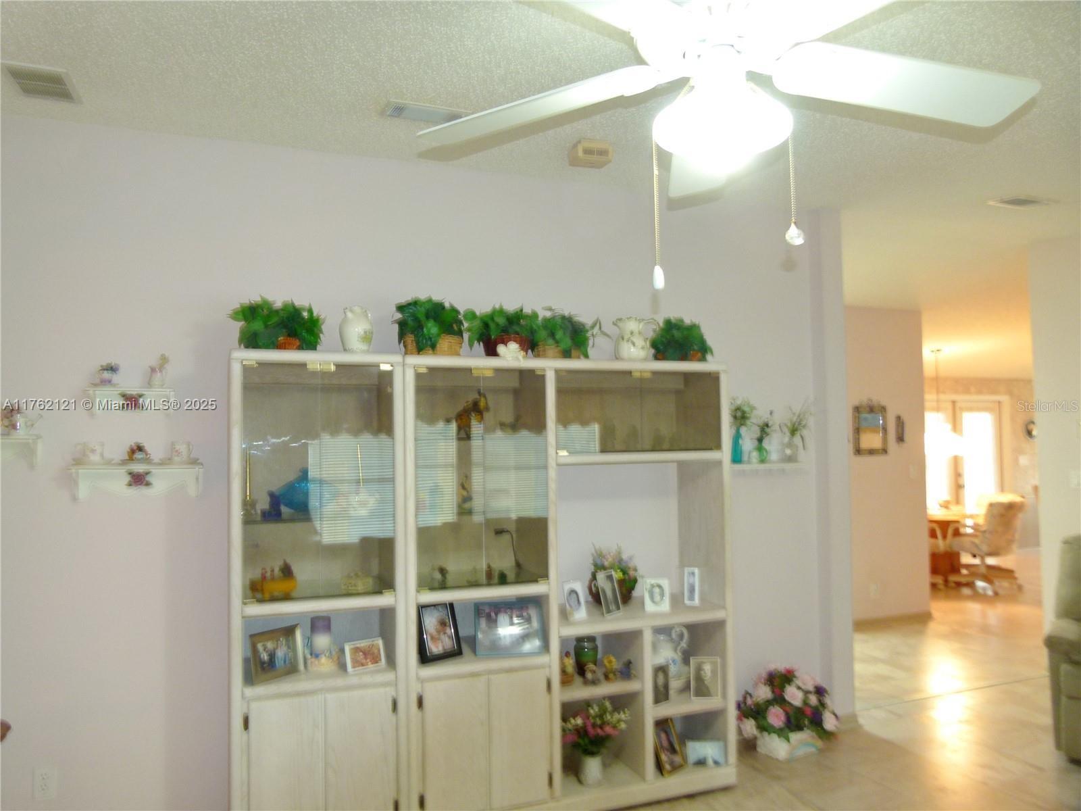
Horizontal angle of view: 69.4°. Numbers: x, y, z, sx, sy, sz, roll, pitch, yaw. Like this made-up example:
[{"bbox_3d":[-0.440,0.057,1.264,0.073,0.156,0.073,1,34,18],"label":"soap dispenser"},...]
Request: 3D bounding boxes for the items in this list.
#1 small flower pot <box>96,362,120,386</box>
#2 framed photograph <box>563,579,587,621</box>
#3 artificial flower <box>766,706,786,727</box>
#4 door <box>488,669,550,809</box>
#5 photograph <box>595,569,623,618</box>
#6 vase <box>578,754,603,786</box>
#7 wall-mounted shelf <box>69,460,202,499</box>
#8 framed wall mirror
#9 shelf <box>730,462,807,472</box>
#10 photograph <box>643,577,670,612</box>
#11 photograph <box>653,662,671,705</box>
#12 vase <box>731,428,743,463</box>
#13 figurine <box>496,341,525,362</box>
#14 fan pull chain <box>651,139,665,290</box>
[{"bbox_3d":[-1.605,-0.117,2.896,0.070,0.086,0.064,0,-3,-21],"label":"small flower pot"},{"bbox_3d":[0.137,0.827,3.306,0.089,0.158,0.030,1,-19,-34],"label":"framed photograph"},{"bbox_3d":[1.117,1.473,3.695,0.090,0.093,0.060,-1,-3,20],"label":"artificial flower"},{"bbox_3d":[-0.084,1.317,3.108,0.258,0.510,0.020,0,-3,-22],"label":"door"},{"bbox_3d":[0.288,0.816,3.390,0.104,0.185,0.030,2,-19,-41],"label":"photograph"},{"bbox_3d":[0.224,1.596,3.466,0.108,0.130,0.108,-1,-2,0],"label":"vase"},{"bbox_3d":[-1.515,0.283,2.943,0.444,0.137,0.130,0,-3,-22],"label":"wall-mounted shelf"},{"bbox_3d":[2.716,0.180,6.431,0.360,0.450,0.030,0,-2,-20],"label":"framed wall mirror"},{"bbox_3d":[1.170,0.324,4.107,0.500,0.052,0.120,0,-2,-20],"label":"shelf"},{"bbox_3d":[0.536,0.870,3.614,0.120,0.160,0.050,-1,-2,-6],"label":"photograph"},{"bbox_3d":[0.510,1.192,3.356,0.106,0.169,0.025,2,-4,-41],"label":"photograph"},{"bbox_3d":[0.998,0.202,3.964,0.062,0.186,0.062,0,-3,-22],"label":"vase"},{"bbox_3d":[-0.119,-0.218,3.143,0.122,0.086,0.060,0,-3,-22],"label":"figurine"},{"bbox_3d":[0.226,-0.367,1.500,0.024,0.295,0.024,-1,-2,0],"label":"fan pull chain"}]

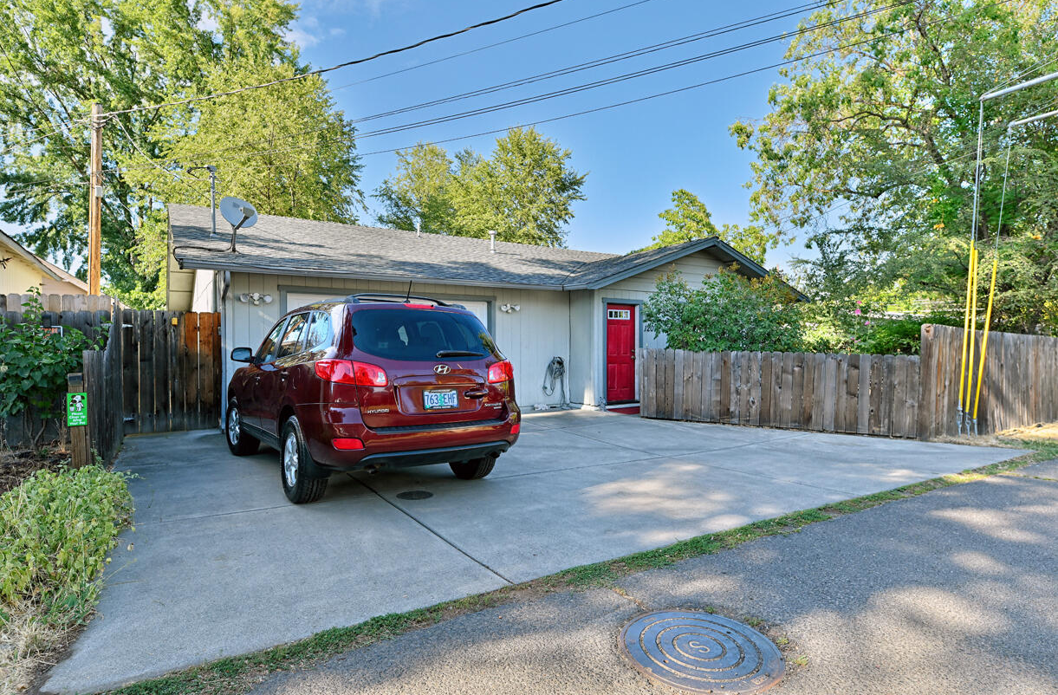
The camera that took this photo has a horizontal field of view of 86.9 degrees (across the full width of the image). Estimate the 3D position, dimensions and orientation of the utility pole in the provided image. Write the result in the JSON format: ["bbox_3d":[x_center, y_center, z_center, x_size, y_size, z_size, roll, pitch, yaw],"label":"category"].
[{"bbox_3d":[-11.346,-2.558,14.472,0.300,7.440,0.300,1,1,-38],"label":"utility pole"}]

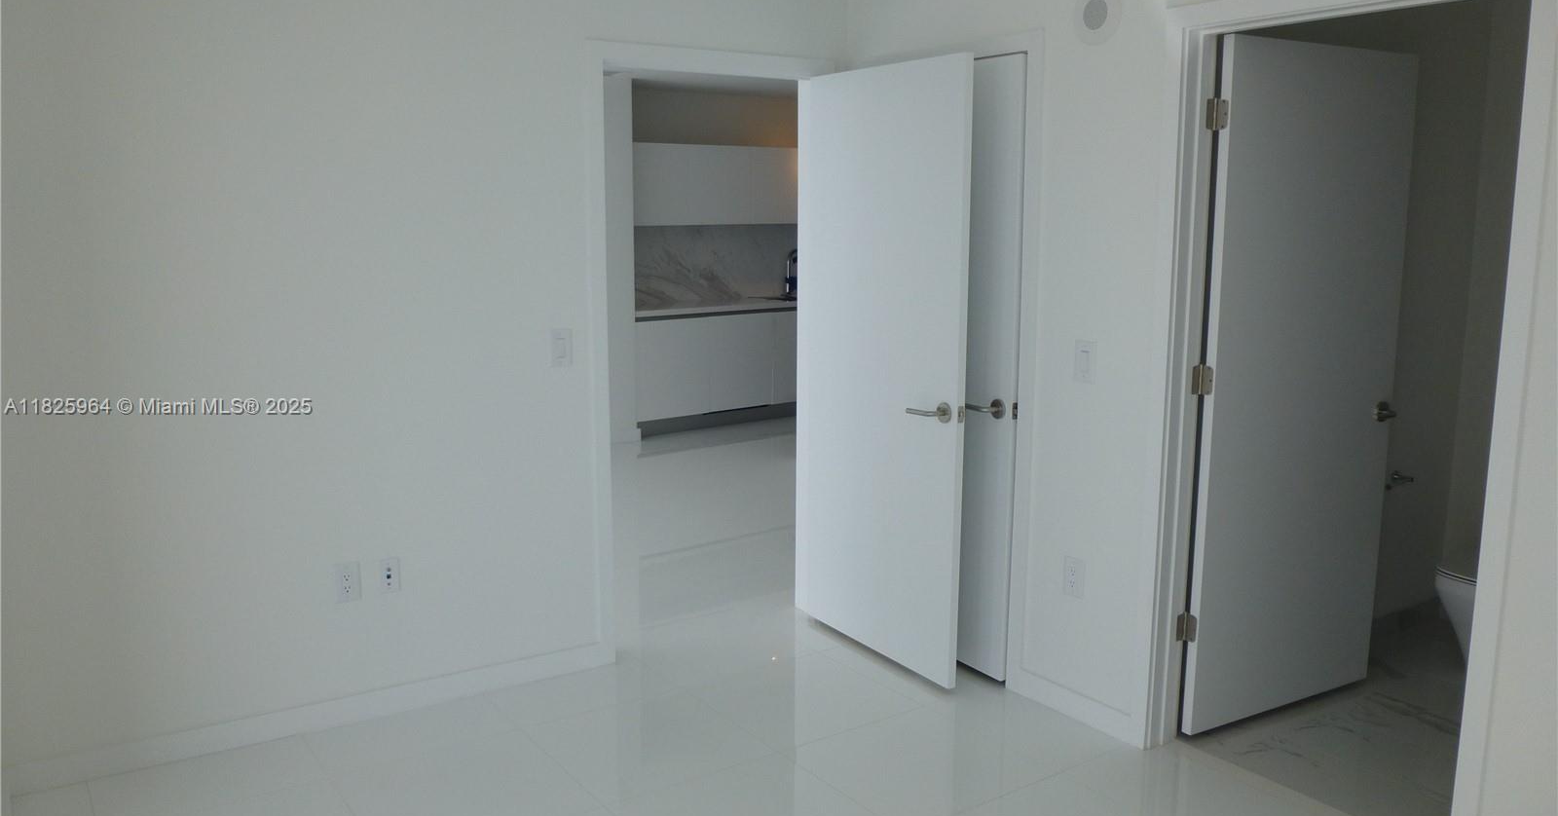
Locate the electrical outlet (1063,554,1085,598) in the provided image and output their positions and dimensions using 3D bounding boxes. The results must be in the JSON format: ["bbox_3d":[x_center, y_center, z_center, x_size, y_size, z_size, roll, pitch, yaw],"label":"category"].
[{"bbox_3d":[0.927,0.533,3.539,0.011,0.127,0.078,-6,11,-34],"label":"electrical outlet"}]

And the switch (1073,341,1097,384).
[{"bbox_3d":[0.928,-0.139,3.428,0.011,0.126,0.079,-6,11,-34],"label":"switch"}]

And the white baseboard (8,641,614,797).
[{"bbox_3d":[-1.348,0.951,3.556,1.803,0.090,0.017,-6,11,-32],"label":"white baseboard"}]

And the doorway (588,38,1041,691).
[{"bbox_3d":[0.009,-0.138,3.804,1.061,2.165,0.900,-6,11,-32],"label":"doorway"}]

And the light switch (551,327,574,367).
[{"bbox_3d":[-0.724,-0.200,3.766,0.077,0.127,0.011,-6,11,-32],"label":"light switch"}]

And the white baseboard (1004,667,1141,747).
[{"bbox_3d":[0.928,0.947,3.598,0.017,0.090,0.554,-6,11,-34],"label":"white baseboard"}]

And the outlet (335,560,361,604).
[{"bbox_3d":[-1.339,0.543,3.499,0.076,0.127,0.011,-6,11,-32],"label":"outlet"}]

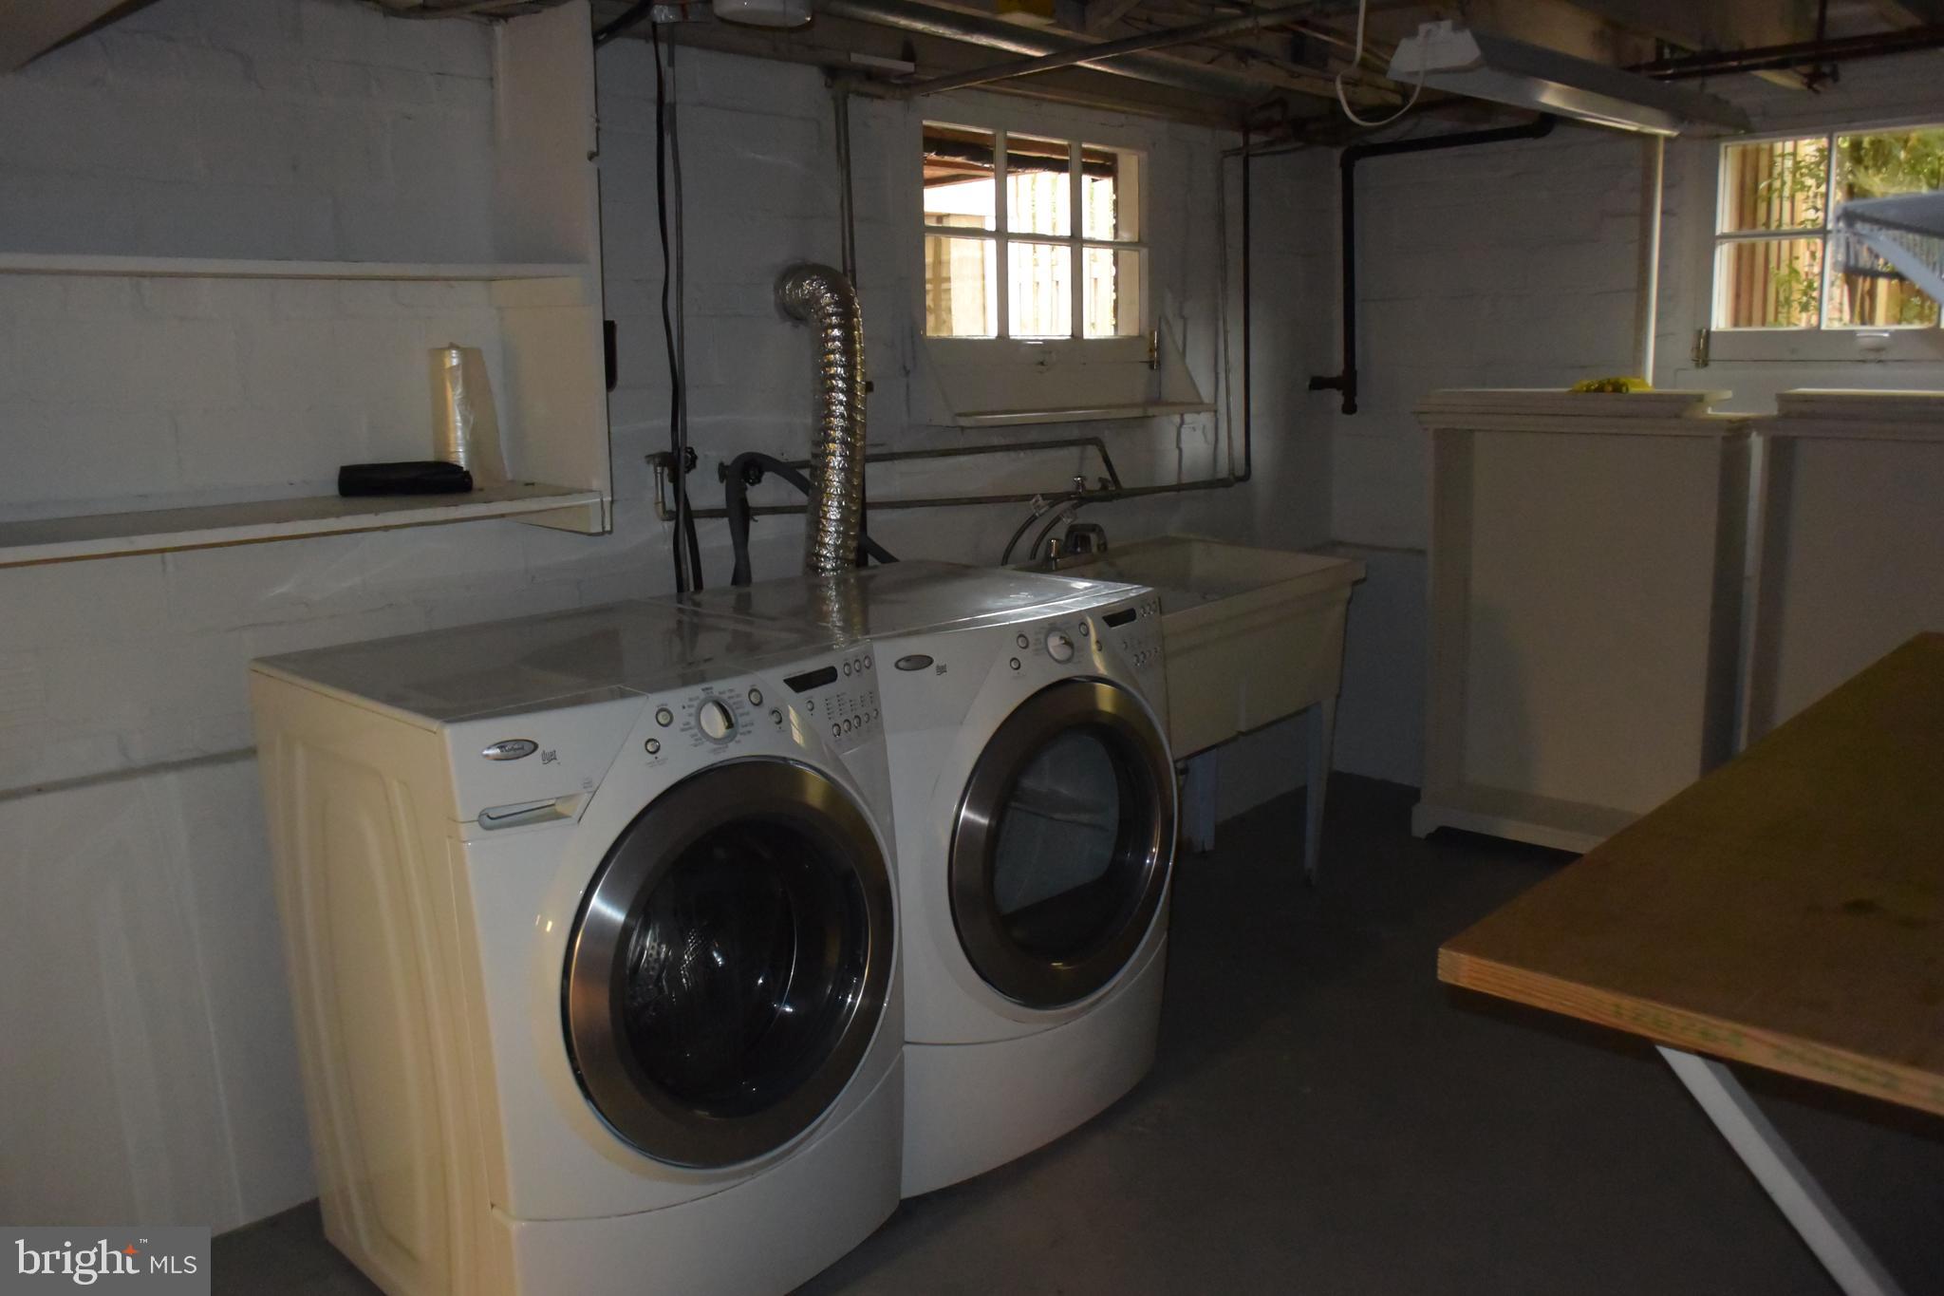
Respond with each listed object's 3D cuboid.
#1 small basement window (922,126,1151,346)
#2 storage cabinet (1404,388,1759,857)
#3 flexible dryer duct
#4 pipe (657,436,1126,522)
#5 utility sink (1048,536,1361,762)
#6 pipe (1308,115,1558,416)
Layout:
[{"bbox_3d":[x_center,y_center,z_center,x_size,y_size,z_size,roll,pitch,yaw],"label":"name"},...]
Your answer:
[{"bbox_3d":[0.174,-1.008,3.582,0.790,0.485,0.080,-12,16,-43],"label":"small basement window"},{"bbox_3d":[1.660,-0.050,3.966,0.340,1.280,0.820,-12,16,-43],"label":"storage cabinet"},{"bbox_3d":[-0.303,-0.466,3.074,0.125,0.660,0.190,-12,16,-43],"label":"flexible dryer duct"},{"bbox_3d":[-0.099,-0.393,3.334,1.400,0.145,0.080,-12,16,-43],"label":"pipe"},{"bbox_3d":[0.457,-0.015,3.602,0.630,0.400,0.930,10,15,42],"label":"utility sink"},{"bbox_3d":[1.340,-1.096,4.304,0.075,0.820,0.700,-12,16,-43],"label":"pipe"}]

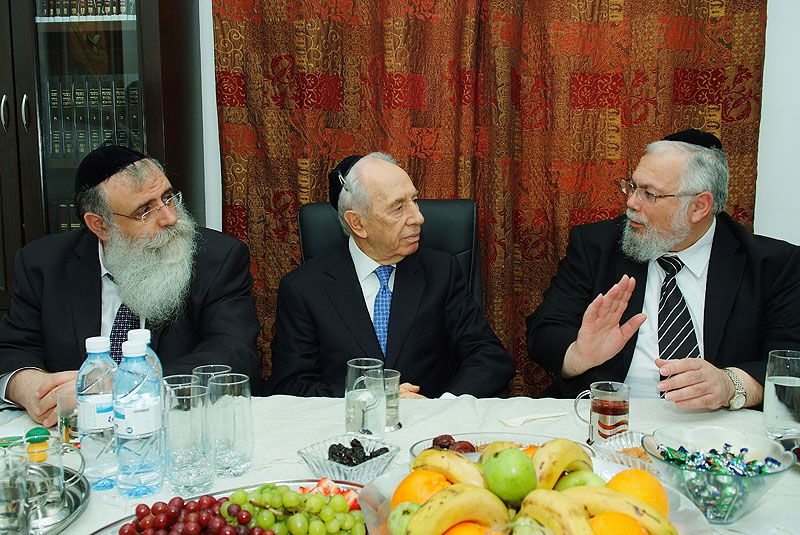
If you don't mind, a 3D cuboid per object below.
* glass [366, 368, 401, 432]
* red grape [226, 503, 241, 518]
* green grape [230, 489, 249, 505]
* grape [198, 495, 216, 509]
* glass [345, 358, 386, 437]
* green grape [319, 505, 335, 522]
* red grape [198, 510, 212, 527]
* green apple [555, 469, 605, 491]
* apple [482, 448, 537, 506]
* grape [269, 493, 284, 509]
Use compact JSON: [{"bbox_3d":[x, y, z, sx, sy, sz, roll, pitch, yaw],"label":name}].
[{"bbox_3d":[-0.030,0.231,1.273,0.065,0.099,0.065,0,7,0],"label":"glass"},{"bbox_3d":[-0.201,0.296,0.893,0.017,0.017,0.017,0,7,0],"label":"red grape"},{"bbox_3d":[-0.198,0.283,0.906,0.021,0.021,0.021,0,7,0],"label":"green grape"},{"bbox_3d":[-0.235,0.286,0.897,0.019,0.018,0.019,0,7,0],"label":"grape"},{"bbox_3d":[-0.056,0.224,1.205,0.067,0.136,0.067,0,7,0],"label":"glass"},{"bbox_3d":[-0.087,0.295,0.882,0.018,0.021,0.019,0,7,0],"label":"green grape"},{"bbox_3d":[-0.223,0.287,0.841,0.018,0.018,0.018,0,7,0],"label":"red grape"},{"bbox_3d":[0.211,0.275,0.862,0.069,0.065,0.069,0,7,0],"label":"green apple"},{"bbox_3d":[0.128,0.245,0.857,0.064,0.066,0.064,0,7,0],"label":"apple"},{"bbox_3d":[-0.155,0.296,0.928,0.018,0.018,0.018,0,7,0],"label":"grape"}]

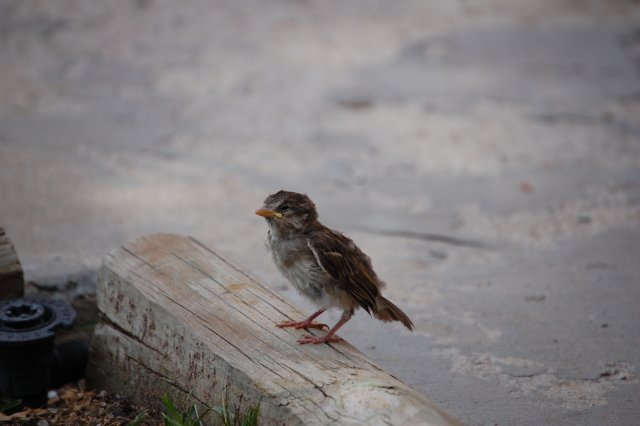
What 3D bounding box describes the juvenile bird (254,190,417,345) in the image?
[{"bbox_3d":[0.008,0.027,3.050,0.097,0.096,0.047,-8,25,-18],"label":"juvenile bird"}]

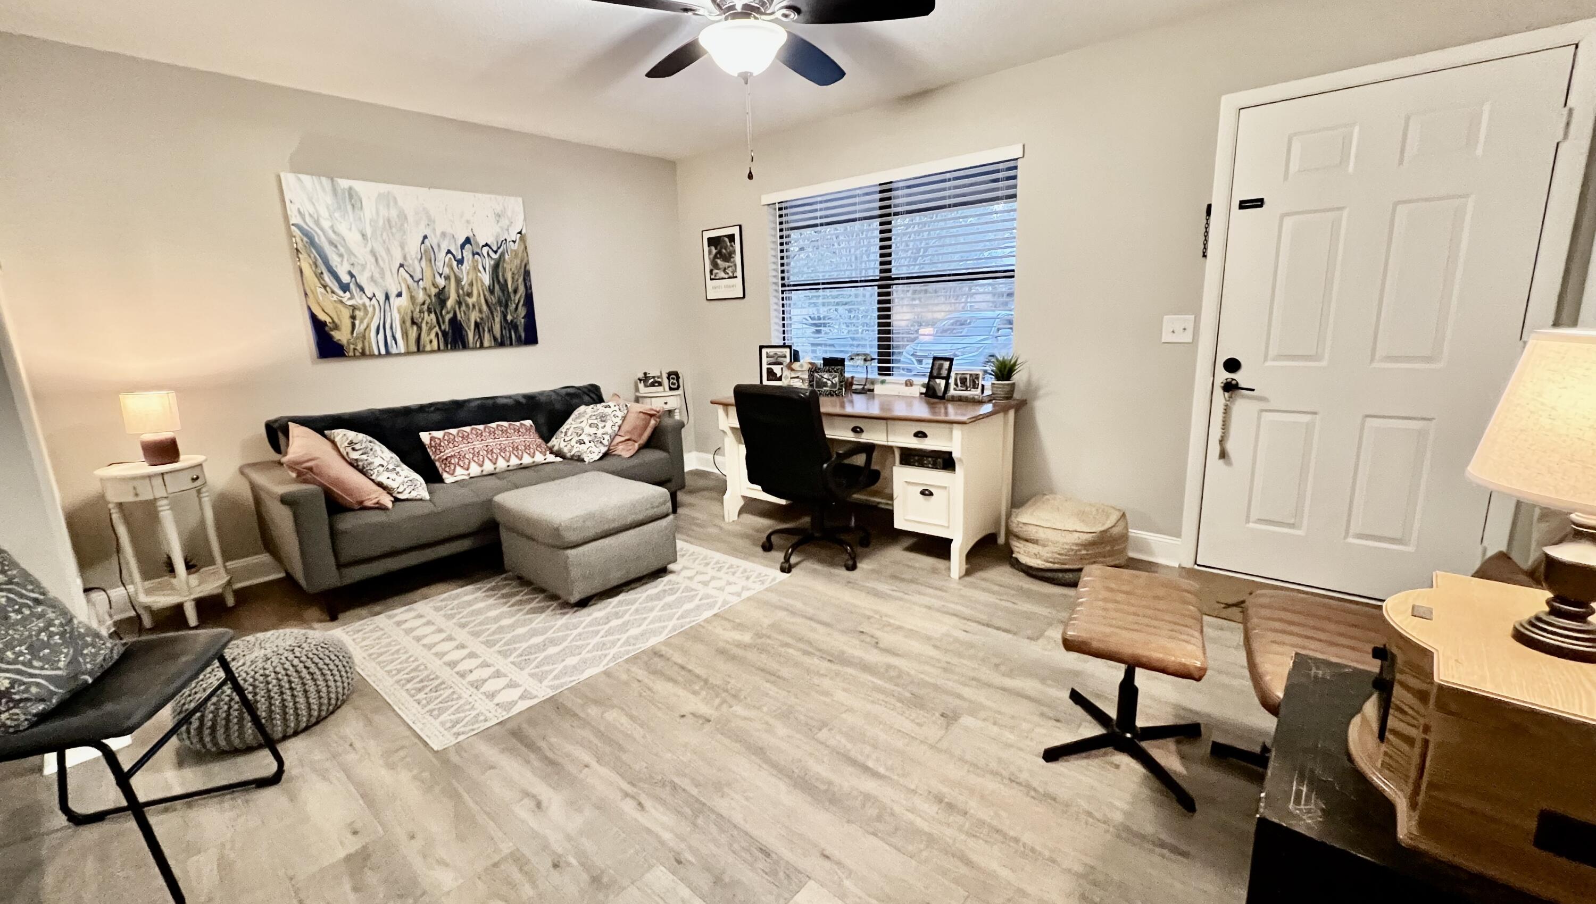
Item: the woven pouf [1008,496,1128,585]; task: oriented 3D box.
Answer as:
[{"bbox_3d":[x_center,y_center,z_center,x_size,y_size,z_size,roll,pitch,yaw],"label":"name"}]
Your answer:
[{"bbox_3d":[1.269,0.417,2.817,0.480,0.350,0.480,8,15,37],"label":"woven pouf"}]

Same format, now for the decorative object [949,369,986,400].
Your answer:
[{"bbox_3d":[0.912,-0.366,3.243,0.175,0.140,0.035,8,15,37],"label":"decorative object"}]

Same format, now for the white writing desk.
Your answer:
[{"bbox_3d":[0.343,0.088,3.502,1.630,0.760,0.740,8,15,37],"label":"white writing desk"}]

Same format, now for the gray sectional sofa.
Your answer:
[{"bbox_3d":[-1.832,0.153,3.672,0.880,0.860,2.130,8,16,41],"label":"gray sectional sofa"}]

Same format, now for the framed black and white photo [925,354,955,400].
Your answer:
[{"bbox_3d":[0.817,-0.423,3.452,0.130,0.240,0.075,8,16,41],"label":"framed black and white photo"}]

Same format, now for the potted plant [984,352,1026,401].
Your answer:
[{"bbox_3d":[1.101,-0.399,3.201,0.195,0.250,0.195,8,16,41],"label":"potted plant"}]

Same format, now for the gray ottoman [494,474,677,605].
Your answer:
[{"bbox_3d":[-1.050,0.403,2.991,0.620,0.430,0.590,8,15,37],"label":"gray ottoman"}]

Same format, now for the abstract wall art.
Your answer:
[{"bbox_3d":[-2.287,-1.125,3.718,0.035,0.970,1.275,8,16,41],"label":"abstract wall art"}]

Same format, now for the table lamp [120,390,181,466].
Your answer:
[{"bbox_3d":[-3.017,-0.111,2.818,0.180,0.330,0.180,8,17,41],"label":"table lamp"}]

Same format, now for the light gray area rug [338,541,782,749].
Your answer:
[{"bbox_3d":[-1.082,0.717,2.899,1.280,0.012,1.630,8,16,41],"label":"light gray area rug"}]

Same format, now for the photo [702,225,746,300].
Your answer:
[{"bbox_3d":[-0.572,-1.420,4.541,0.400,0.520,0.025,8,15,37],"label":"photo"}]

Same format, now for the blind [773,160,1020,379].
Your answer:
[{"bbox_3d":[0.481,-1.043,3.766,1.720,1.160,0.060,7,16,38],"label":"blind"}]

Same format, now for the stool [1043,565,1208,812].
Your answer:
[{"bbox_3d":[0.929,0.635,1.663,0.350,0.420,0.430,6,14,31],"label":"stool"}]

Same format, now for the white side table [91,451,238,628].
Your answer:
[{"bbox_3d":[-2.715,0.397,2.607,0.340,0.690,0.340,-1,12,1],"label":"white side table"}]

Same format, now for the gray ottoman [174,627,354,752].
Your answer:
[{"bbox_3d":[-1.652,0.735,1.876,0.430,0.275,0.430,8,15,37],"label":"gray ottoman"}]

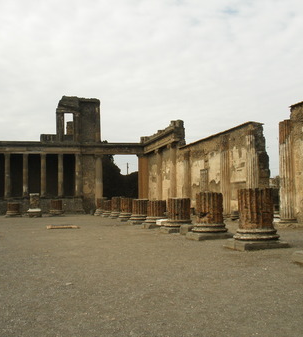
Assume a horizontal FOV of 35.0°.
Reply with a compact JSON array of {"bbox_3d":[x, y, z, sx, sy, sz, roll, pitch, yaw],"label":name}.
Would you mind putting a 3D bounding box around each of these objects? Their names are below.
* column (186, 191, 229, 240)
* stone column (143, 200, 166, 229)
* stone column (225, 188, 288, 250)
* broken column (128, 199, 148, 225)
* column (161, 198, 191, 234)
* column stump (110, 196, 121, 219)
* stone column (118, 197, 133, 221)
[{"bbox_3d":[2.353,1.903,19.395,1.482,1.841,1.482,1,-4,-14],"label":"column"},{"bbox_3d":[0.340,2.609,27.392,1.482,1.540,1.482,0,-4,0],"label":"stone column"},{"bbox_3d":[3.360,1.599,15.393,1.482,1.895,1.482,1,-4,-14],"label":"stone column"},{"bbox_3d":[-0.667,2.846,31.398,1.482,1.621,1.482,1,-4,-14],"label":"broken column"},{"bbox_3d":[1.347,2.282,23.391,1.482,1.638,1.482,1,-4,-14],"label":"column"},{"bbox_3d":[-2.682,3.306,39.411,1.482,1.814,1.482,1,-4,-14],"label":"column stump"},{"bbox_3d":[-1.675,3.082,35.404,1.482,1.706,1.482,1,-4,-14],"label":"stone column"}]

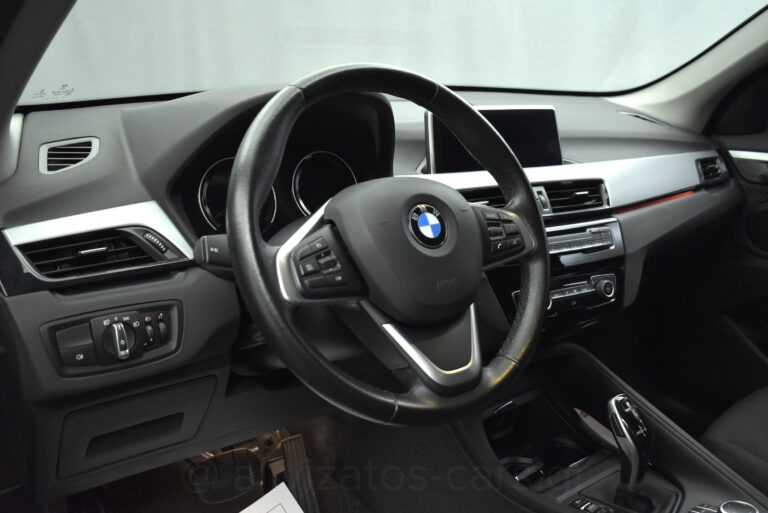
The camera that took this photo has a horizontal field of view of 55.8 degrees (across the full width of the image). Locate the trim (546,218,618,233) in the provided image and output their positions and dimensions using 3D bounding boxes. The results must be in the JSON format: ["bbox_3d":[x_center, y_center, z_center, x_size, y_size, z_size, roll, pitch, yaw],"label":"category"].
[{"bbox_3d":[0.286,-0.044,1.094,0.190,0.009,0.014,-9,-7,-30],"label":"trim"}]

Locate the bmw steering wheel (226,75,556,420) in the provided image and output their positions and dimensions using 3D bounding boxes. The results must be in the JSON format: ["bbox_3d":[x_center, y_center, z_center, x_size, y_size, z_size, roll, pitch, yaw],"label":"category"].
[{"bbox_3d":[0.023,-0.020,0.727,0.372,0.372,0.095,-10,-9,-34],"label":"bmw steering wheel"}]

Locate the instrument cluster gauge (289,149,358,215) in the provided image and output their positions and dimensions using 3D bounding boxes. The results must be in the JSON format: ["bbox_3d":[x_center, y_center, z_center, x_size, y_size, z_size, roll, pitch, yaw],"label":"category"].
[{"bbox_3d":[-0.077,-0.093,0.969,0.099,0.095,0.012,-10,3,-32],"label":"instrument cluster gauge"}]

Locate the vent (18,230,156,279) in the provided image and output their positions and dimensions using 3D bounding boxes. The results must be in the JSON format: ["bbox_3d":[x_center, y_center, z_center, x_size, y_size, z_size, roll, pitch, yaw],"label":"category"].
[{"bbox_3d":[-0.284,-0.003,0.704,0.128,0.039,0.035,-10,3,-33],"label":"vent"}]

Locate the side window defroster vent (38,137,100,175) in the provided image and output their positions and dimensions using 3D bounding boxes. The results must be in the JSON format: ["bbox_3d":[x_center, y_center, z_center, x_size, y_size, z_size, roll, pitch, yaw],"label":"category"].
[{"bbox_3d":[-0.375,-0.117,0.873,0.068,0.049,0.020,-4,-20,-14],"label":"side window defroster vent"}]

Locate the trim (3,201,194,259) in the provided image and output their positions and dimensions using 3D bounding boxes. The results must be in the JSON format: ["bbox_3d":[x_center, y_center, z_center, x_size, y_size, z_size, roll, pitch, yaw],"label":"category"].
[{"bbox_3d":[-0.274,-0.017,0.711,0.171,0.064,0.030,-10,0,-33],"label":"trim"}]

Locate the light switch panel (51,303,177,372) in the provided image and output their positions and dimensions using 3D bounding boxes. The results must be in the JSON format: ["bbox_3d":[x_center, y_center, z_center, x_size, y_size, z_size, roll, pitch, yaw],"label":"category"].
[{"bbox_3d":[-0.261,0.078,0.713,0.121,0.057,0.030,-10,10,-33],"label":"light switch panel"}]

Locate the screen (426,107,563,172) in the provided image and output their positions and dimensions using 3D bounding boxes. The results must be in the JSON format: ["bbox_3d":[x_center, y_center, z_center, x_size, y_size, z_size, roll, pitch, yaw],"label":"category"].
[{"bbox_3d":[0.171,-0.178,1.124,0.245,0.101,0.025,-7,1,-25],"label":"screen"}]

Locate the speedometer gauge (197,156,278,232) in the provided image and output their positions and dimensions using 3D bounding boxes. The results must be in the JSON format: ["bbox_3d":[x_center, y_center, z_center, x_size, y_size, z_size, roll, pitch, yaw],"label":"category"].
[{"bbox_3d":[-0.181,-0.075,0.901,0.099,0.095,0.012,-10,3,-32],"label":"speedometer gauge"}]

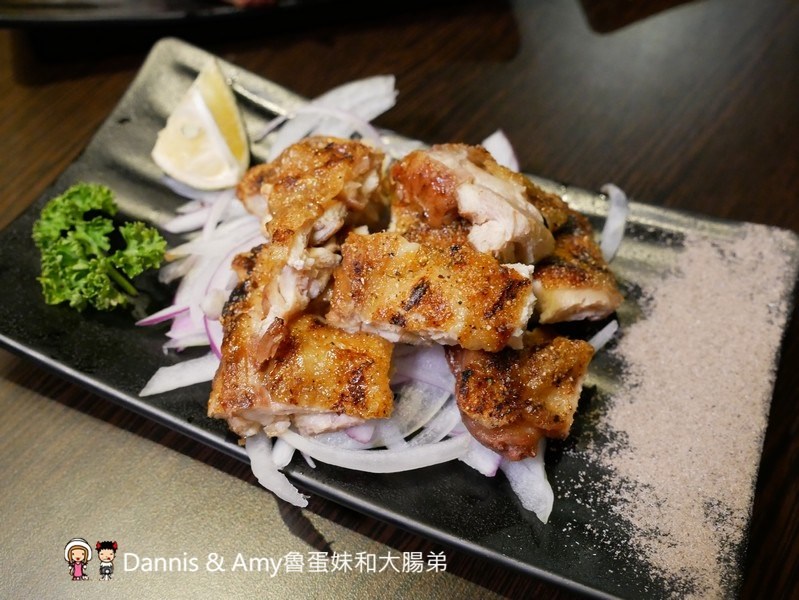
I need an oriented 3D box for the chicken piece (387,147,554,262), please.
[{"bbox_3d":[0.028,-0.036,0.324,0.056,0.030,0.034,25,58,16],"label":"chicken piece"}]

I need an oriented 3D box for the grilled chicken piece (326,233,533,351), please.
[{"bbox_3d":[0.012,-0.003,0.297,0.068,0.019,0.035,10,62,6],"label":"grilled chicken piece"}]

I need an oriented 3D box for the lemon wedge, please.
[{"bbox_3d":[-0.086,-0.075,0.364,0.038,0.030,0.052,-11,55,-9],"label":"lemon wedge"}]

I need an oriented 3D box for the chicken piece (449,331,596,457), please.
[{"bbox_3d":[0.043,0.032,0.293,0.043,0.024,0.040,9,54,5],"label":"chicken piece"}]

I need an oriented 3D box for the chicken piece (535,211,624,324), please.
[{"bbox_3d":[0.067,-0.015,0.327,0.034,0.021,0.042,-12,55,-9],"label":"chicken piece"}]

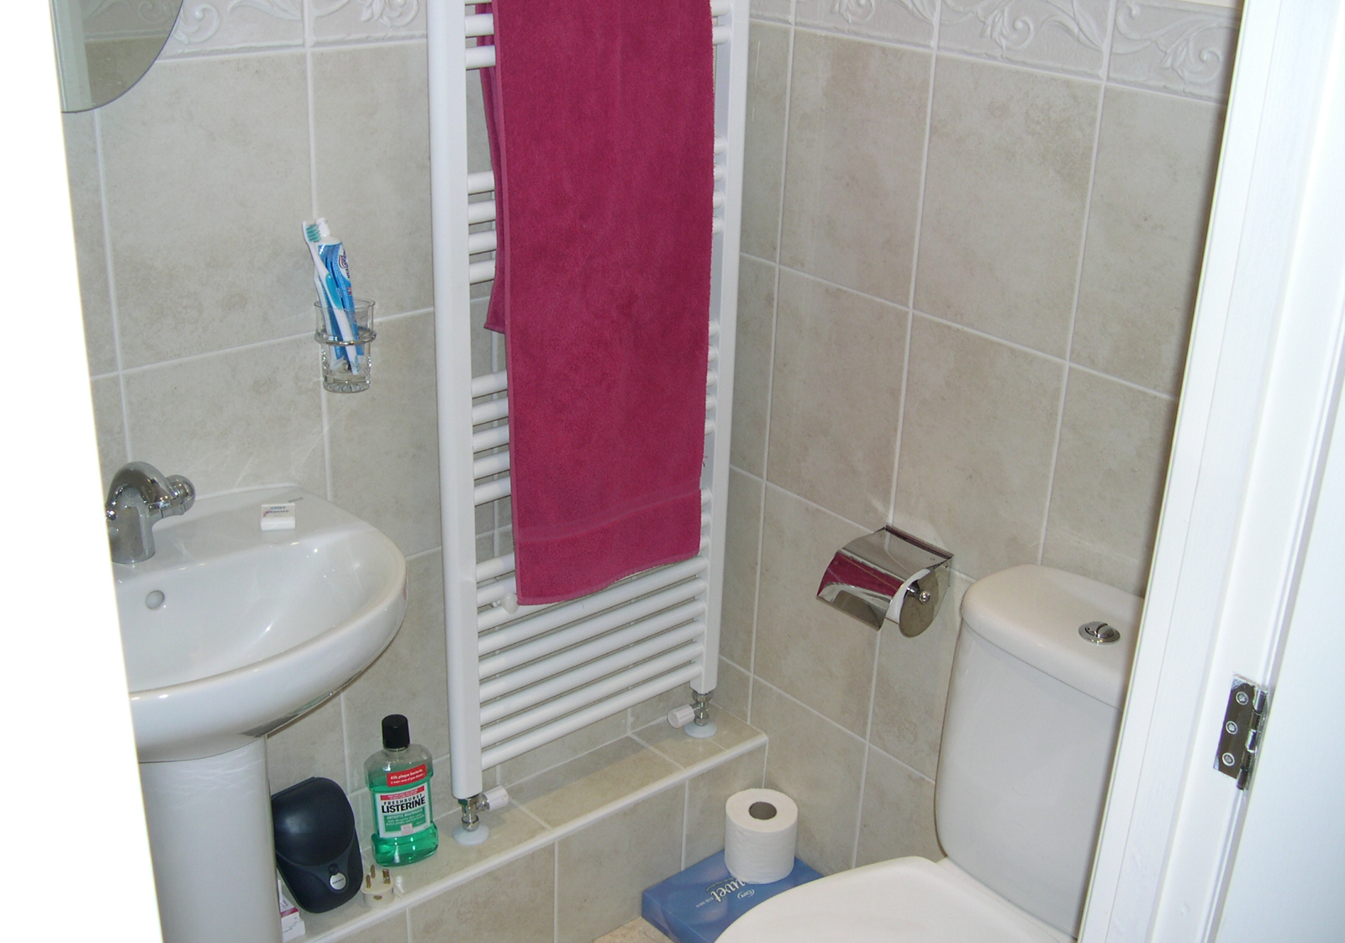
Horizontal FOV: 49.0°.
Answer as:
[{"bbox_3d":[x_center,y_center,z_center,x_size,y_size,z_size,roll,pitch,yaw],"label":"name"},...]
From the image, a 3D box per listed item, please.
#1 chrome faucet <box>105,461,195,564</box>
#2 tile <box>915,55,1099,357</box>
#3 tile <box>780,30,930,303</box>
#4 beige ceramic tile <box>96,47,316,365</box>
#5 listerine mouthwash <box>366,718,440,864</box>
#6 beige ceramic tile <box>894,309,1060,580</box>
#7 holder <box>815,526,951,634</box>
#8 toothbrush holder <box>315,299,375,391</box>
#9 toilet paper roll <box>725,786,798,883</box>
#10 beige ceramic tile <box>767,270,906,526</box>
[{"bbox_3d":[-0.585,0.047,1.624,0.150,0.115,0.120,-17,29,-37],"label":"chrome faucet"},{"bbox_3d":[0.410,-0.330,1.822,0.010,0.335,0.250,-17,29,-37],"label":"tile"},{"bbox_3d":[0.246,-0.411,1.994,0.010,0.335,0.250,-17,29,-37],"label":"tile"},{"bbox_3d":[-0.519,-0.297,1.666,0.250,0.335,0.010,-17,29,-37],"label":"beige ceramic tile"},{"bbox_3d":[-0.379,0.443,2.060,0.095,0.224,0.060,-9,26,-25],"label":"listerine mouthwash"},{"bbox_3d":[0.399,-0.018,1.947,0.010,0.335,0.250,-17,29,-37],"label":"beige ceramic tile"},{"bbox_3d":[0.289,0.161,2.031,0.135,0.110,0.127,-17,29,-37],"label":"holder"},{"bbox_3d":[-0.389,-0.152,1.756,0.070,0.101,0.080,-17,29,-37],"label":"toothbrush holder"},{"bbox_3d":[0.142,0.589,2.381,0.115,0.103,0.115,2,23,-1],"label":"toilet paper roll"},{"bbox_3d":[0.234,-0.099,2.117,0.010,0.335,0.250,-17,29,-37],"label":"beige ceramic tile"}]

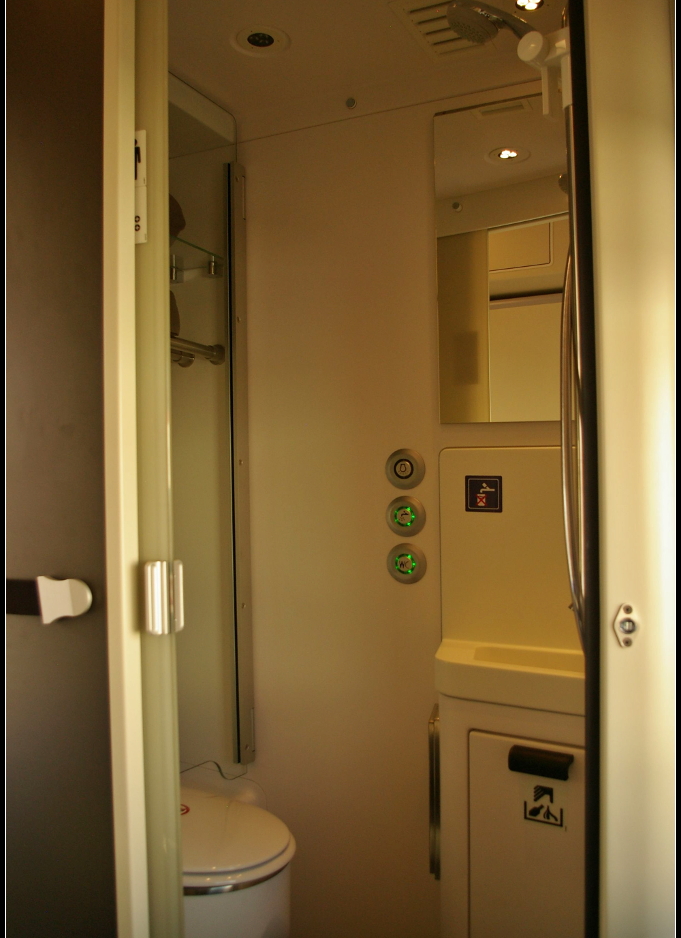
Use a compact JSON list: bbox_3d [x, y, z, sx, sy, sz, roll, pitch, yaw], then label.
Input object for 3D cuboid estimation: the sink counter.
[{"bbox_3d":[0.384,0.390,1.429,0.420,0.070,0.185,-1,0,27],"label":"sink counter"}]

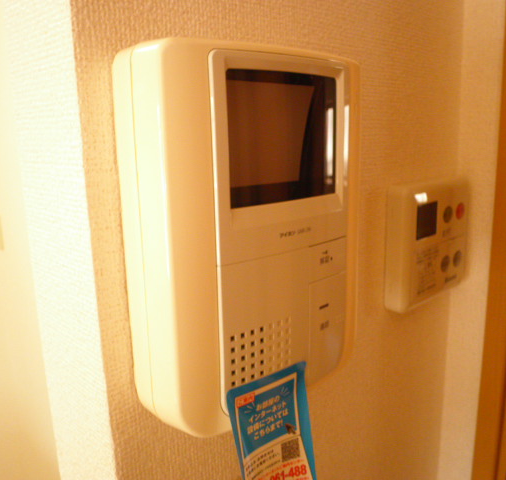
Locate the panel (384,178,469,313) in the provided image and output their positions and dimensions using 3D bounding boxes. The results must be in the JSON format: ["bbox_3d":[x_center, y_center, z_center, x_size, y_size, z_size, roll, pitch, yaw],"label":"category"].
[{"bbox_3d":[0.175,0.001,0.471,0.119,0.117,0.021,-12,16,-40],"label":"panel"}]

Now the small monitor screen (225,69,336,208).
[{"bbox_3d":[0.019,-0.056,0.269,0.084,0.069,0.010,-12,16,-40],"label":"small monitor screen"}]

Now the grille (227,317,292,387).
[{"bbox_3d":[0.005,0.062,0.272,0.048,0.033,0.005,-12,16,-40],"label":"grille"}]

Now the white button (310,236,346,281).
[{"bbox_3d":[0.046,0.012,0.299,0.035,0.024,0.005,-12,16,-40],"label":"white button"}]

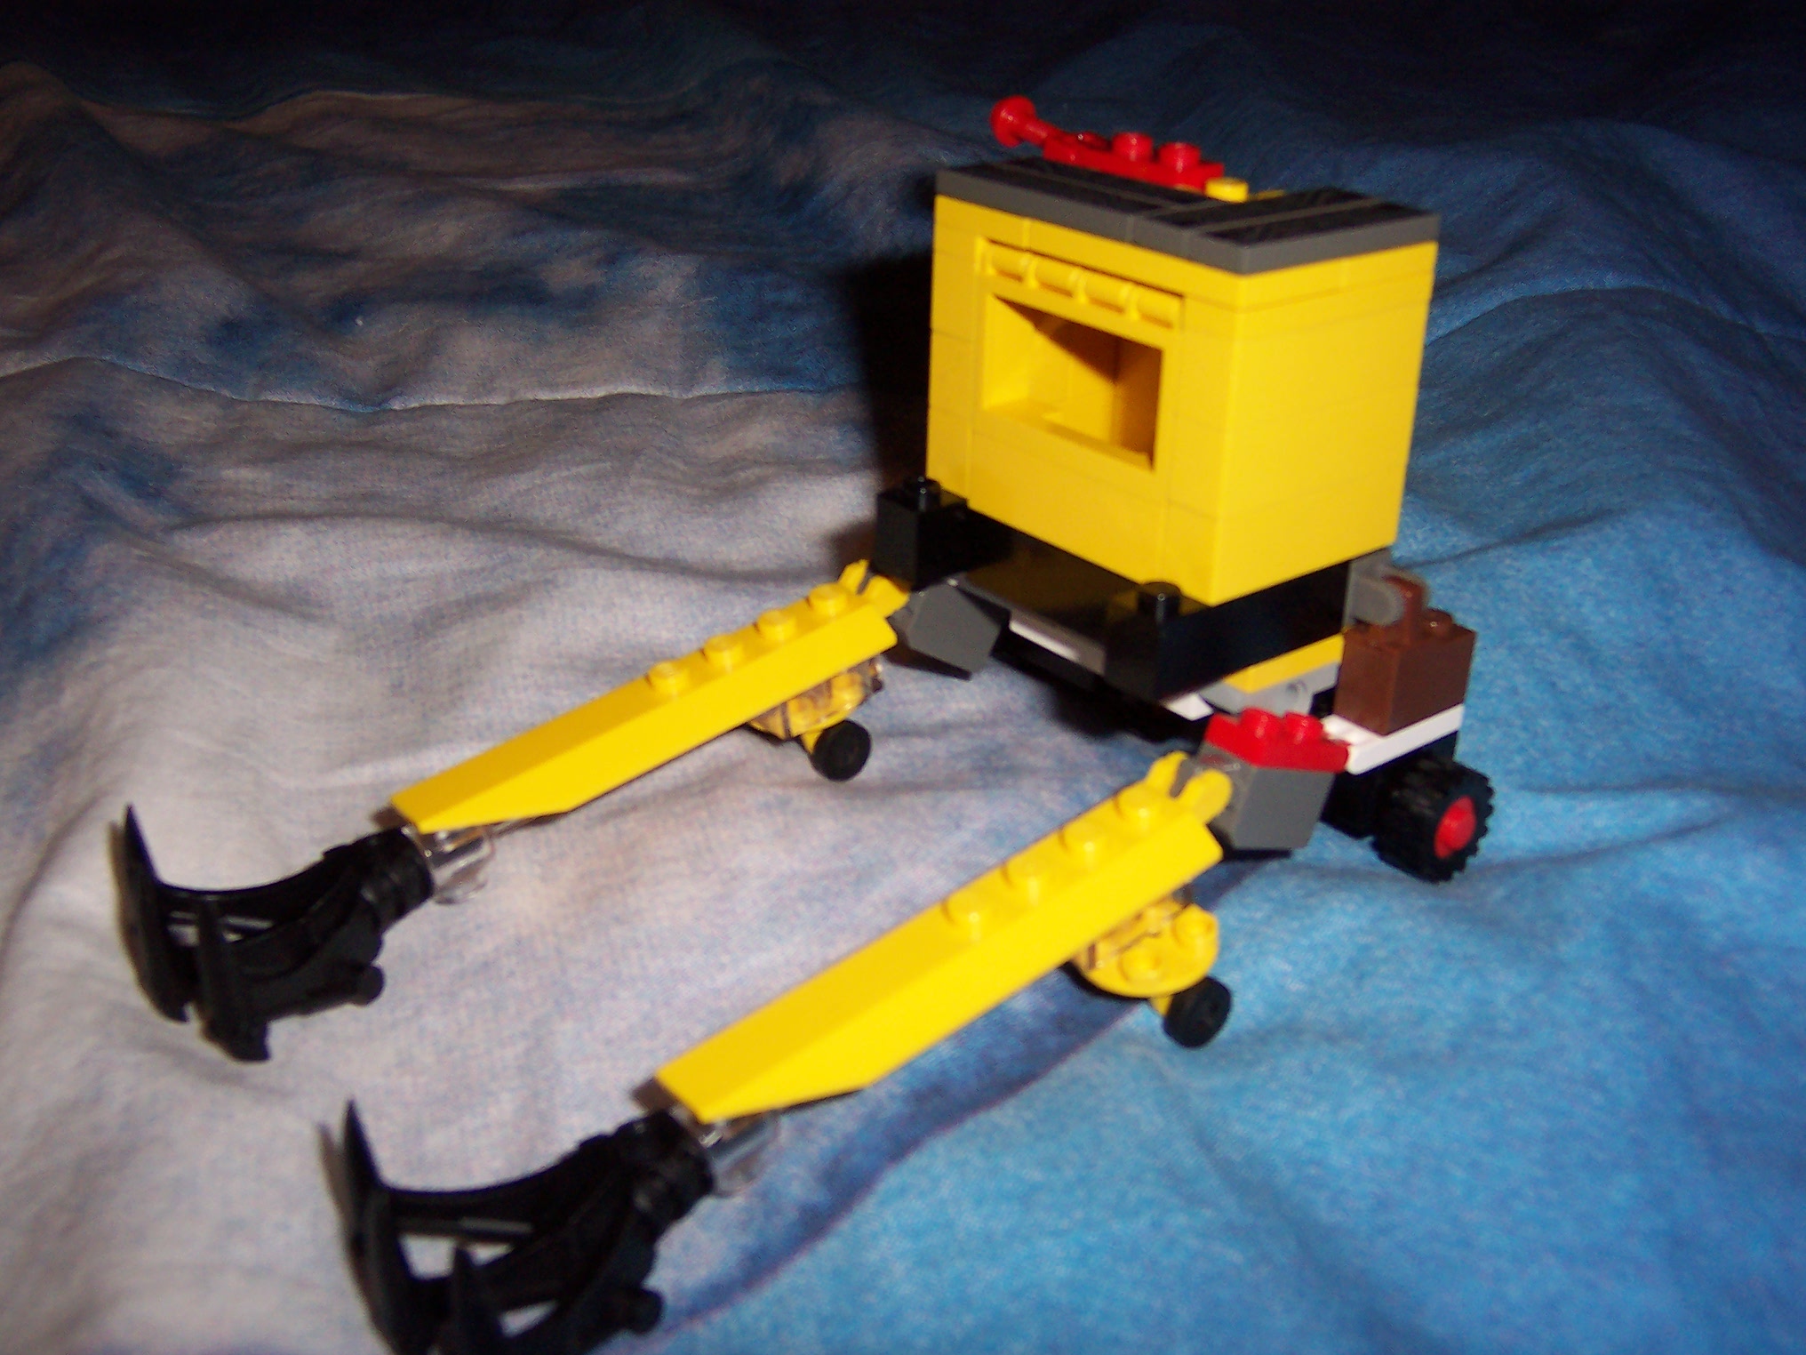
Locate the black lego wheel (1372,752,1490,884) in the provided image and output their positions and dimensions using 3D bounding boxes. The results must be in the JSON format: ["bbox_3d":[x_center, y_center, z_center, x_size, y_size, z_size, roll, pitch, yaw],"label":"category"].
[{"bbox_3d":[0.063,0.017,0.224,0.014,0.014,0.007,-17,31,-36],"label":"black lego wheel"}]

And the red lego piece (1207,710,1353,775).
[{"bbox_3d":[0.044,0.007,0.219,0.016,0.005,0.008,6,15,-43],"label":"red lego piece"}]

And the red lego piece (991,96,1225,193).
[{"bbox_3d":[0.023,-0.065,0.226,0.008,0.007,0.036,-17,31,-36],"label":"red lego piece"}]

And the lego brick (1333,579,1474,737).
[{"bbox_3d":[0.060,-0.004,0.222,0.016,0.017,0.008,-17,31,-36],"label":"lego brick"}]

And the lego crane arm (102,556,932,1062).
[{"bbox_3d":[-0.038,0.011,0.218,0.098,0.027,0.022,-27,28,-28],"label":"lego crane arm"}]

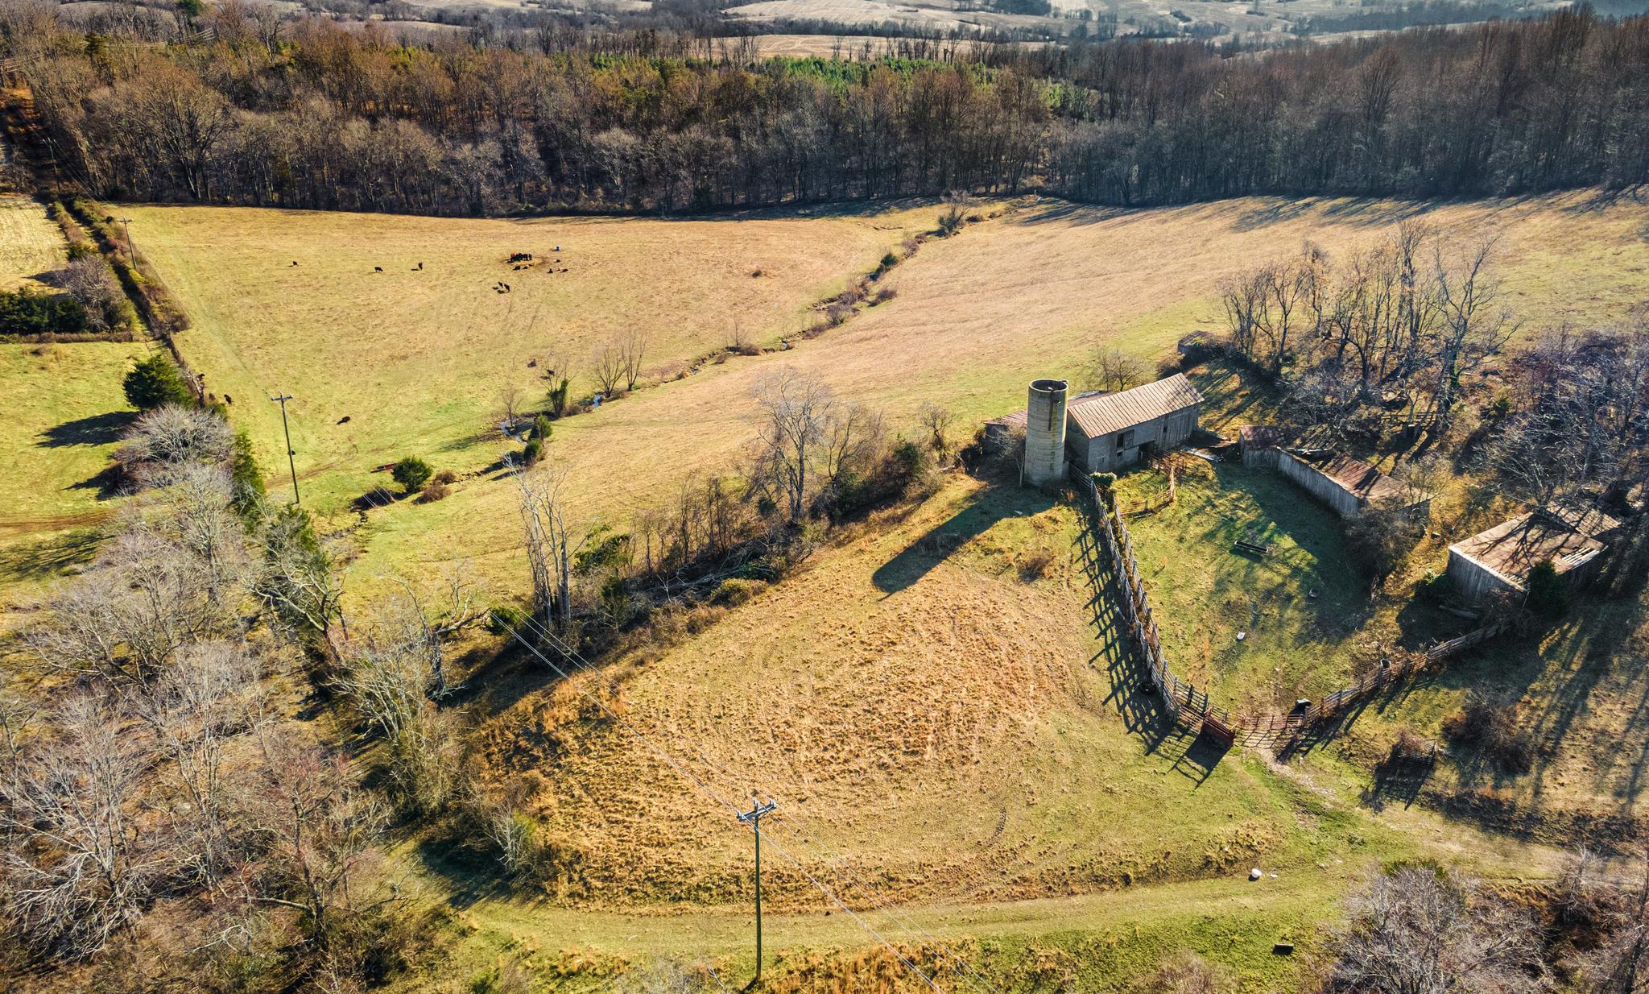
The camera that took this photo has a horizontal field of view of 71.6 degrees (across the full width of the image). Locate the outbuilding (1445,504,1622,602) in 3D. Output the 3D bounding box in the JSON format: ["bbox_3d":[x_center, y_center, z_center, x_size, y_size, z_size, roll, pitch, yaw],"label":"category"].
[{"bbox_3d":[62.828,4.862,100.770,16.500,3.000,7.400,-15,28,-30],"label":"outbuilding"}]

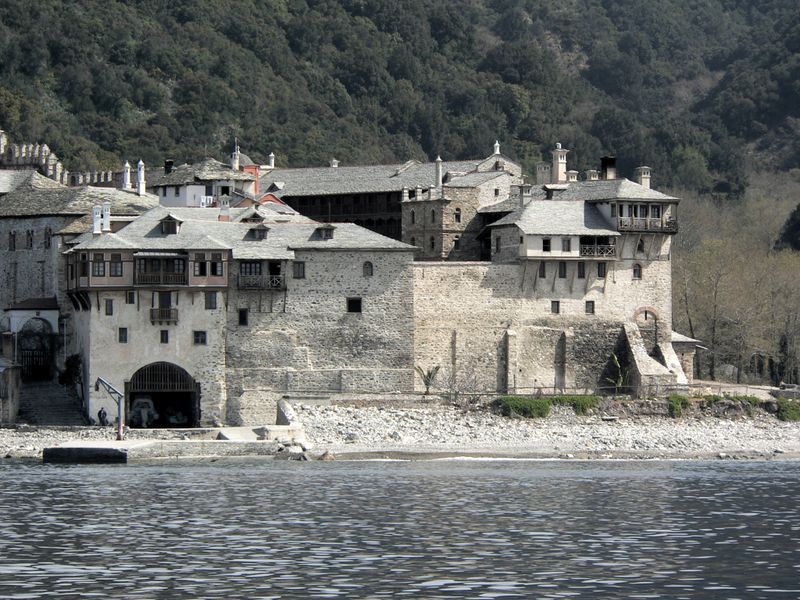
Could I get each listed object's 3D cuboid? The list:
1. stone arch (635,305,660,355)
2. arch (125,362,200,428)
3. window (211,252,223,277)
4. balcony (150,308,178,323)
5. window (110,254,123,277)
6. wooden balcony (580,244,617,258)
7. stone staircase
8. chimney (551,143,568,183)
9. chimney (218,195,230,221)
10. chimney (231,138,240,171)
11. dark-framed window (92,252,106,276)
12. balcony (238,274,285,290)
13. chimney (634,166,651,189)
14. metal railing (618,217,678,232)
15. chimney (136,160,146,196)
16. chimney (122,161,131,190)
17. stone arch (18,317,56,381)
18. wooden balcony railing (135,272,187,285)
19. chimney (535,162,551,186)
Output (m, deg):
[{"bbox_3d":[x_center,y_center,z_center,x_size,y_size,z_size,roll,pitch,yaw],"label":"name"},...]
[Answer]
[{"bbox_3d":[21.577,2.670,528.000,2.300,4.150,0.600,0,-1,-27],"label":"stone arch"},{"bbox_3d":[-20.490,8.239,520.400,6.550,5.700,0.900,0,-1,1],"label":"arch"},{"bbox_3d":[-15.789,-3.055,519.000,1.030,2.050,0.200,0,-1,1],"label":"window"},{"bbox_3d":[-20.286,1.378,519.600,2.400,1.300,0.900,0,-1,1],"label":"balcony"},{"bbox_3d":[-23.289,-2.834,495.500,1.000,1.750,0.200,0,-1,-9],"label":"window"},{"bbox_3d":[16.437,-4.078,502.000,3.300,0.950,0.150,0,-1,-25],"label":"wooden balcony"},{"bbox_3d":[-30.188,8.991,524.000,6.100,3.900,7.500,0,-1,-4],"label":"stone staircase"},{"bbox_3d":[14.279,-12.310,540.000,1.100,3.600,1.100,0,-1,-36],"label":"chimney"},{"bbox_3d":[-15.391,-8.025,529.000,0.950,2.450,0.950,0,-1,-8],"label":"chimney"},{"bbox_3d":[-14.428,-12.741,530.000,0.750,2.750,0.750,0,-1,-10],"label":"chimney"},{"bbox_3d":[-25.856,-3.055,519.000,1.200,2.050,0.200,0,-1,1],"label":"dark-framed window"},{"bbox_3d":[-11.412,-1.442,497.000,3.750,1.250,0.800,0,-1,-8],"label":"balcony"},{"bbox_3d":[20.383,-10.297,507.000,1.000,1.900,1.000,0,-1,-25],"label":"chimney"},{"bbox_3d":[20.702,-6.265,502.500,5.400,1.350,1.300,0,-1,-25],"label":"metal railing"},{"bbox_3d":[-22.113,-10.394,516.000,0.750,3.000,0.750,0,-1,-10],"label":"chimney"},{"bbox_3d":[-23.487,-10.692,518.000,0.650,2.550,0.650,0,-1,-10],"label":"chimney"},{"bbox_3d":[-30.349,4.060,505.000,3.100,5.300,0.800,0,-1,-6],"label":"stone arch"},{"bbox_3d":[-19.694,-1.743,496.000,4.200,1.000,0.150,0,-1,-9],"label":"wooden balcony railing"},{"bbox_3d":[12.757,-11.235,540.000,0.980,2.200,0.980,0,-1,-36],"label":"chimney"}]

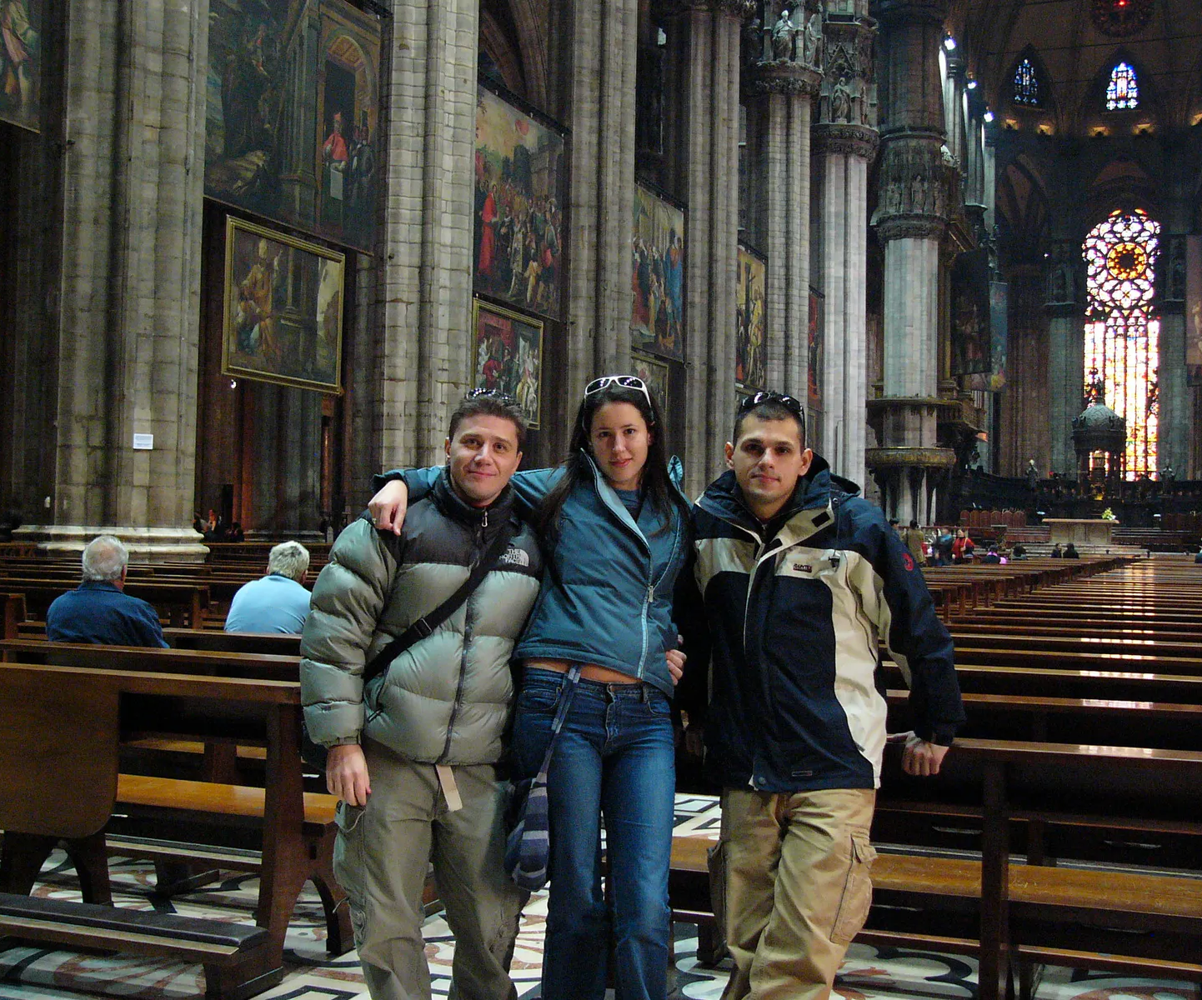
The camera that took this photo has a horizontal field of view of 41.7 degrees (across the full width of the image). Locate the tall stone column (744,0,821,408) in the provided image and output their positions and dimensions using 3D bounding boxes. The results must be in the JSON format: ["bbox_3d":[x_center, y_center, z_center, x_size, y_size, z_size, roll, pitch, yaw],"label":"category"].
[{"bbox_3d":[7.255,-9.272,61.221,3.000,24.000,3.000,1,-1,21],"label":"tall stone column"}]

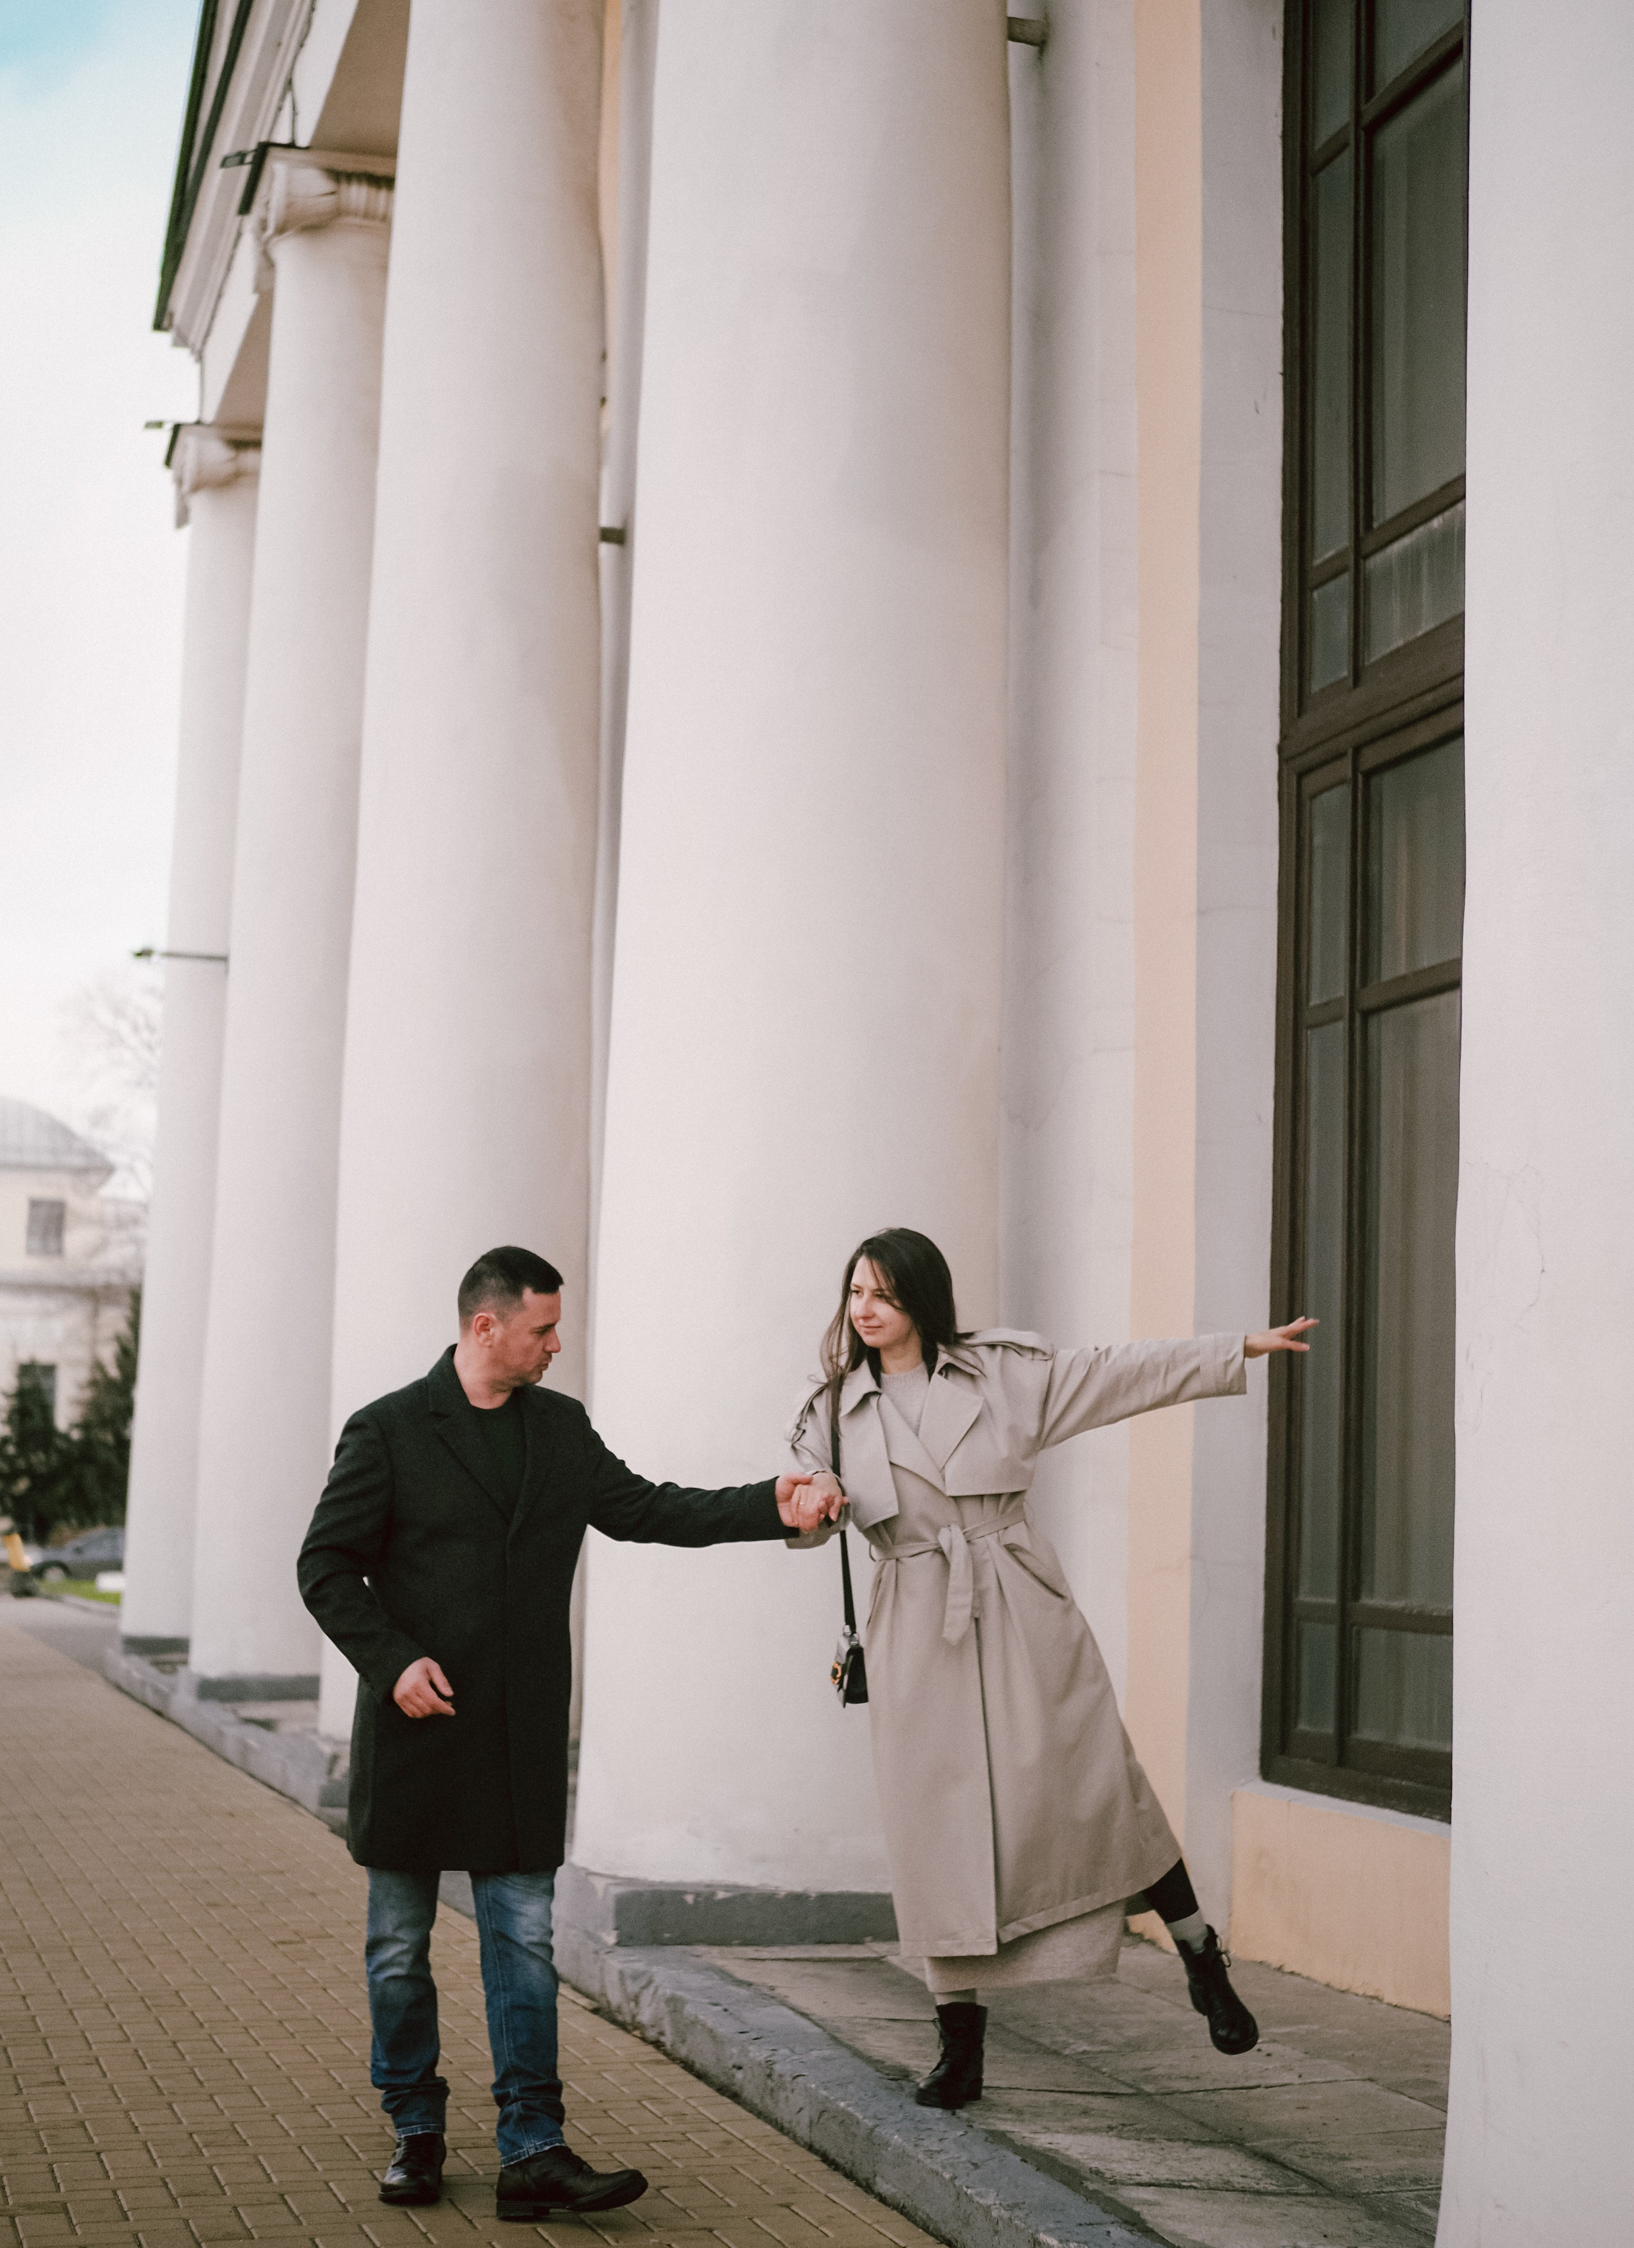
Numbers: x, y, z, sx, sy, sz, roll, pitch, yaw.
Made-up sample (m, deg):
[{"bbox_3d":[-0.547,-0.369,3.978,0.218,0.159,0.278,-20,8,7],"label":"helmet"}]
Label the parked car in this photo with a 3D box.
[{"bbox_3d":[-15.246,9.599,72.000,4.400,1.450,1.750,4,-7,-16],"label":"parked car"}]

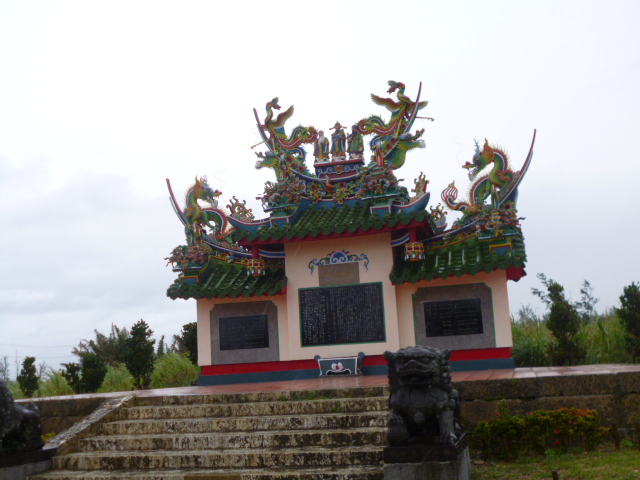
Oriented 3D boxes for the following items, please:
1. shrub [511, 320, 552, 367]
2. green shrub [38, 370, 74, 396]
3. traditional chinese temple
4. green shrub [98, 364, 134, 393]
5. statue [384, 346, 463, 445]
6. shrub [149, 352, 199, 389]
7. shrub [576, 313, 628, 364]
[{"bbox_3d":[4.742,2.343,15.752,0.866,1.099,0.866,-6,-11,15],"label":"shrub"},{"bbox_3d":[-7.077,3.881,18.871,0.890,0.779,0.890,-6,-11,15],"label":"green shrub"},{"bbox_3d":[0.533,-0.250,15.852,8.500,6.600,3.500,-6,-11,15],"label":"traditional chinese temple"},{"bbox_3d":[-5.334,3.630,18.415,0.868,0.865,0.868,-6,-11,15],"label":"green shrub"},{"bbox_3d":[1.039,1.577,7.116,0.680,0.950,0.920,-6,-11,15],"label":"statue"},{"bbox_3d":[-3.755,3.370,18.008,1.179,1.000,1.179,-6,-11,15],"label":"shrub"},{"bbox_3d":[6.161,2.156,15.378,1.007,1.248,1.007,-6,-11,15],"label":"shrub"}]

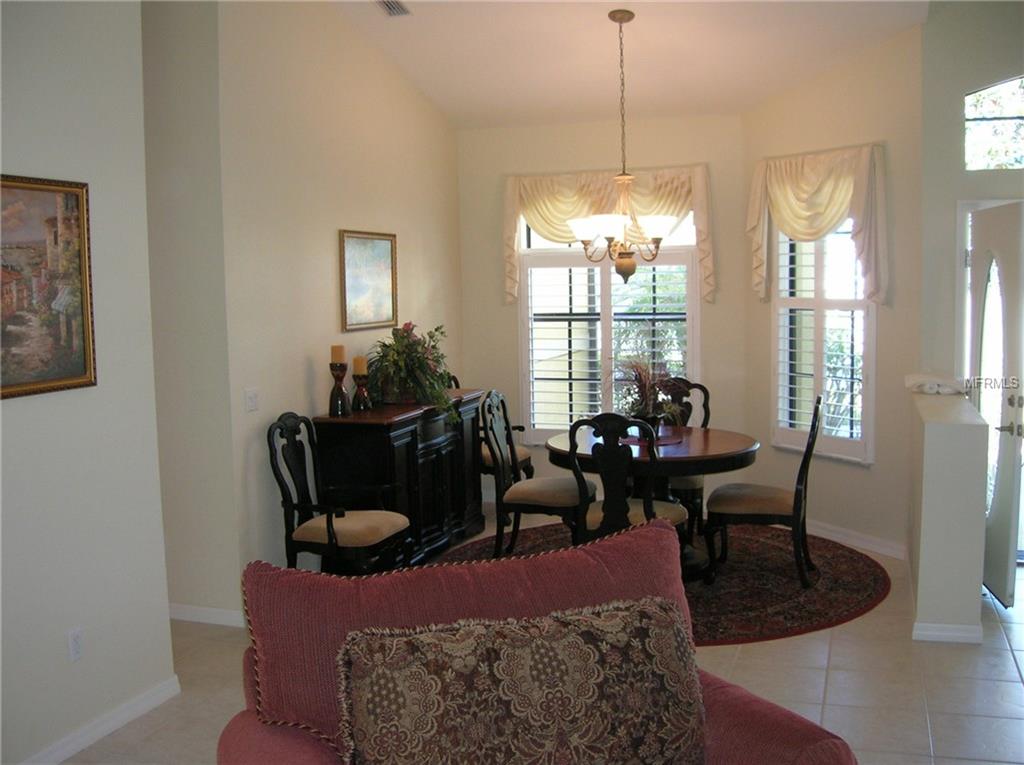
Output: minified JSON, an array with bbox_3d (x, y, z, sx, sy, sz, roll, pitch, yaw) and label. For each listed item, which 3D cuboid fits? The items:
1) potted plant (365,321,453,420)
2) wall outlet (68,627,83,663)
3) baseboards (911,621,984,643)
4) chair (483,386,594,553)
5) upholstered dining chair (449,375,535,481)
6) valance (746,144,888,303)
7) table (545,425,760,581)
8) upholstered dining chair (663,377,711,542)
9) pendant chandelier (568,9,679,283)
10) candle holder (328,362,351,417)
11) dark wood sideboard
[{"bbox_3d":[-0.621,-0.072,6.146,0.510,0.560,0.530,1,6,20],"label":"potted plant"},{"bbox_3d":[-1.564,0.939,3.600,0.012,0.116,0.072,1,6,19],"label":"wall outlet"},{"bbox_3d":[1.983,1.137,4.571,0.298,0.083,0.016,1,6,20],"label":"baseboards"},{"bbox_3d":[0.189,0.576,6.061,0.605,1.045,0.510,0,6,14],"label":"chair"},{"bbox_3d":[-0.173,0.459,7.210,0.620,1.060,0.600,1,6,19],"label":"upholstered dining chair"},{"bbox_3d":[1.911,-0.975,6.395,0.130,0.950,1.180,-4,6,-25],"label":"valance"},{"bbox_3d":[0.816,0.721,5.966,1.240,0.751,1.240,-1,6,0],"label":"table"},{"bbox_3d":[1.029,0.515,6.465,0.500,1.050,0.610,1,6,20],"label":"upholstered dining chair"},{"bbox_3d":[0.650,-1.367,5.864,0.640,1.571,0.640,-1,6,0],"label":"pendant chandelier"},{"bbox_3d":[-0.985,0.034,5.702,0.120,0.295,0.120,-1,6,0],"label":"candle holder"},{"bbox_3d":[-0.613,0.610,6.224,0.480,0.975,1.540,1,6,20],"label":"dark wood sideboard"}]

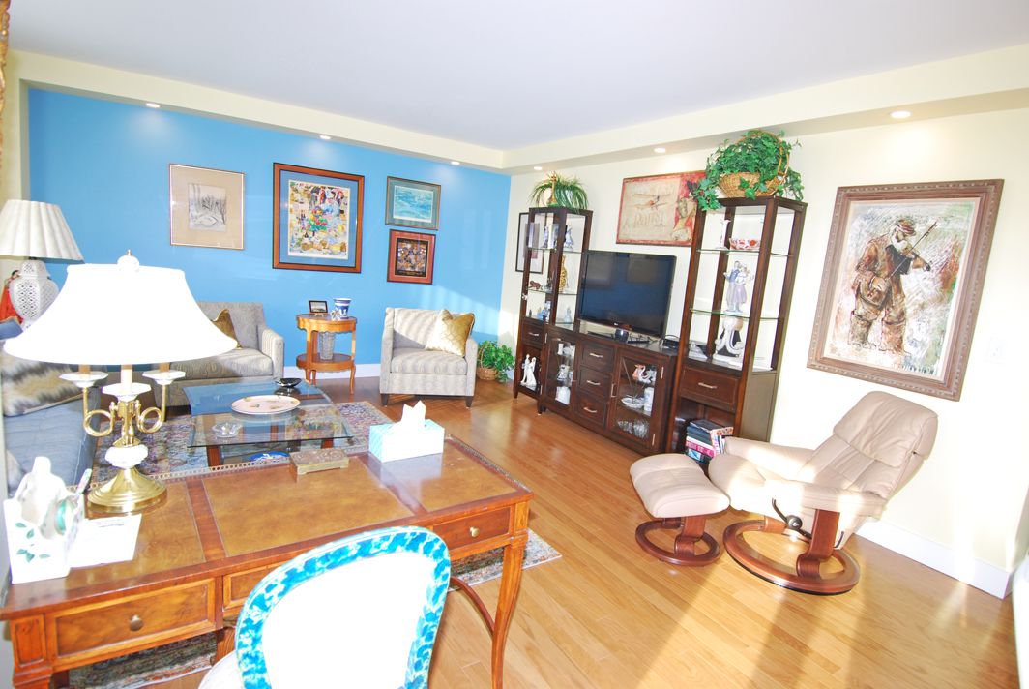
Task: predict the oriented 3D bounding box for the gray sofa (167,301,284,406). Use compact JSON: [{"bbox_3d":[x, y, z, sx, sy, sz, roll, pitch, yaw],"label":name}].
[{"bbox_3d":[-2.509,0.100,4.384,0.870,0.850,0.820,-1,11,-32],"label":"gray sofa"}]

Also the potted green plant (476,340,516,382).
[{"bbox_3d":[-0.254,0.189,6.123,0.460,0.500,0.480,4,9,-1],"label":"potted green plant"}]

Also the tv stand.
[{"bbox_3d":[0.853,0.372,4.392,0.450,0.873,1.485,-2,11,-32],"label":"tv stand"}]

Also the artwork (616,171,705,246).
[{"bbox_3d":[1.193,-1.107,4.273,0.030,0.570,0.910,-2,11,-32],"label":"artwork"}]

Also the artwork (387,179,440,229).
[{"bbox_3d":[-1.105,-1.540,5.675,0.615,0.500,0.030,-2,11,-32],"label":"artwork"}]

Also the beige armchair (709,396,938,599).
[{"bbox_3d":[1.476,0.685,2.651,0.910,0.920,0.780,6,9,10],"label":"beige armchair"}]

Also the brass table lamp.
[{"bbox_3d":[-0.958,0.086,1.289,0.450,0.630,0.450,-2,11,-34],"label":"brass table lamp"}]

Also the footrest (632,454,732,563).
[{"bbox_3d":[0.854,0.876,2.758,0.430,0.410,0.530,5,9,-1],"label":"footrest"}]

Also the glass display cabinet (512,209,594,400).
[{"bbox_3d":[0.381,-0.337,5.189,0.365,1.935,0.540,-2,11,-32],"label":"glass display cabinet"}]

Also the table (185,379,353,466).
[{"bbox_3d":[-1.563,0.600,3.196,0.790,0.440,1.280,-2,11,-32],"label":"table"}]

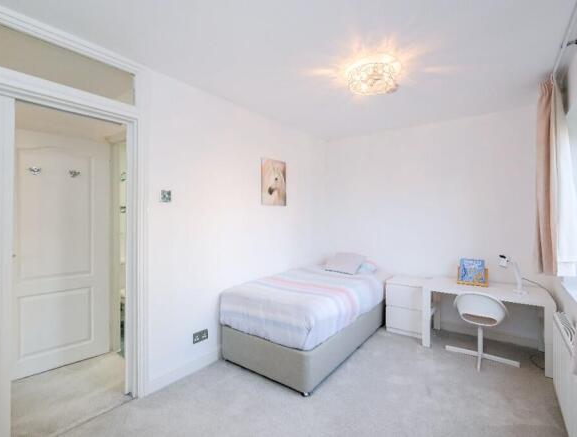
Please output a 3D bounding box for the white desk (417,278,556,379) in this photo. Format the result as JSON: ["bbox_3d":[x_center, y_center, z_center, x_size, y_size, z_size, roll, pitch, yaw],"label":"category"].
[{"bbox_3d":[1.970,1.035,2.785,1.030,0.600,0.530,0,0,35],"label":"white desk"}]

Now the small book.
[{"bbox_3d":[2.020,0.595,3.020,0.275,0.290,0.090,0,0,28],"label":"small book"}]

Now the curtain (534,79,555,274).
[{"bbox_3d":[2.030,-0.310,2.160,0.120,1.480,0.280,0,0,38],"label":"curtain"}]

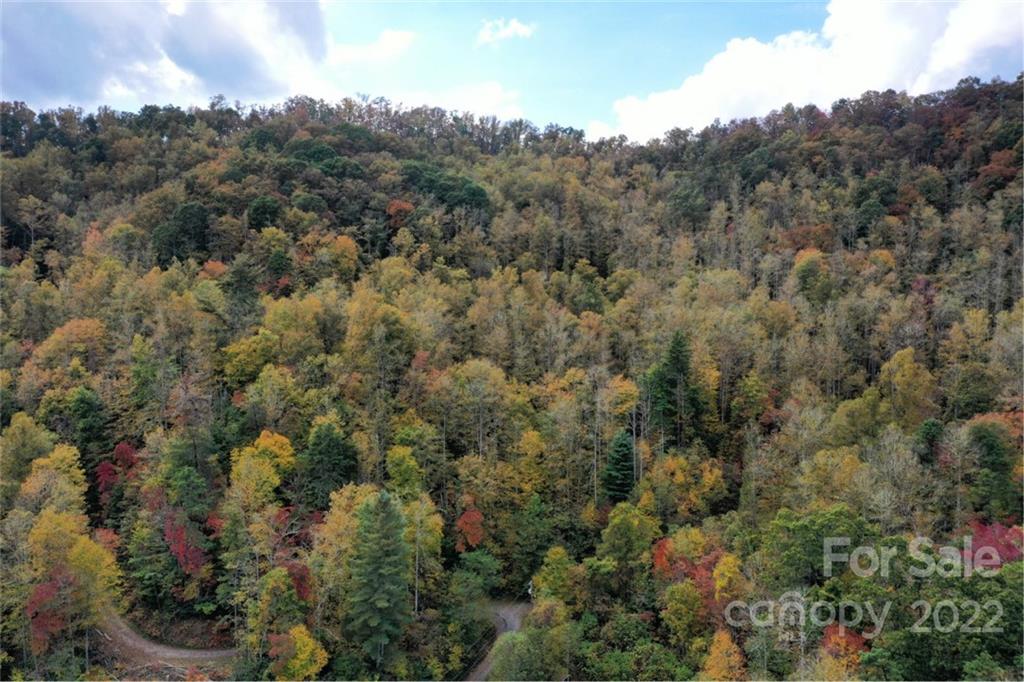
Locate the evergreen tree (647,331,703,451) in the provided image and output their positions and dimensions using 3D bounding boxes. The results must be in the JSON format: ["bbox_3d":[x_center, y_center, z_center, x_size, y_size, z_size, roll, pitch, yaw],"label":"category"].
[{"bbox_3d":[30.620,9.550,150.000,10.230,23.060,9.930,0,3,0],"label":"evergreen tree"}]

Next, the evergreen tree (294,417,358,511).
[{"bbox_3d":[-30.130,20.310,130.000,9.820,15.960,9.530,0,3,0],"label":"evergreen tree"}]

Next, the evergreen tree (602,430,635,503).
[{"bbox_3d":[18.190,21.560,136.000,5.300,12.550,5.140,0,3,0],"label":"evergreen tree"}]

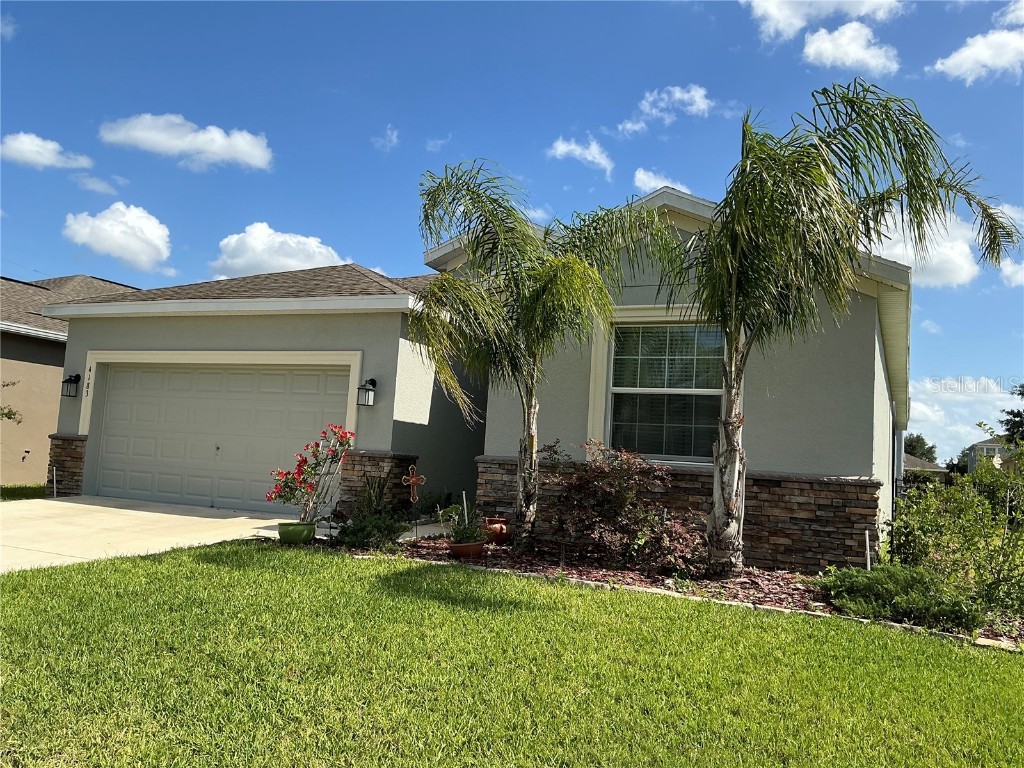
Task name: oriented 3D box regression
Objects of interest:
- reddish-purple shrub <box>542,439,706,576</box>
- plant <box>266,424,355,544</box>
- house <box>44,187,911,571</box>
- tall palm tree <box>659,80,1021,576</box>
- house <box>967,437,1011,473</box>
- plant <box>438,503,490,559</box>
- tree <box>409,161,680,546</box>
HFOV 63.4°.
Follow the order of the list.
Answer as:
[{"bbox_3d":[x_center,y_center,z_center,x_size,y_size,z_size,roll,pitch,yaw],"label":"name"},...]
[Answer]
[{"bbox_3d":[1.114,1.233,8.200,1.500,1.260,1.150,3,-5,8],"label":"reddish-purple shrub"},{"bbox_3d":[-2.129,1.072,8.750,0.880,1.220,0.600,4,-5,-13],"label":"plant"},{"bbox_3d":[1.828,0.385,18.561,12.700,4.600,17.700,1,-5,26],"label":"house"},{"bbox_3d":[3.114,-0.501,7.900,3.100,4.550,2.600,1,-5,21],"label":"tall palm tree"},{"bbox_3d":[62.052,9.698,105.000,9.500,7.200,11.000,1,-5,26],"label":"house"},{"bbox_3d":[-0.474,1.442,8.100,0.460,0.490,0.420,4,-5,-3],"label":"plant"},{"bbox_3d":[0.349,-0.295,8.900,2.650,4.000,2.200,3,-5,2],"label":"tree"}]

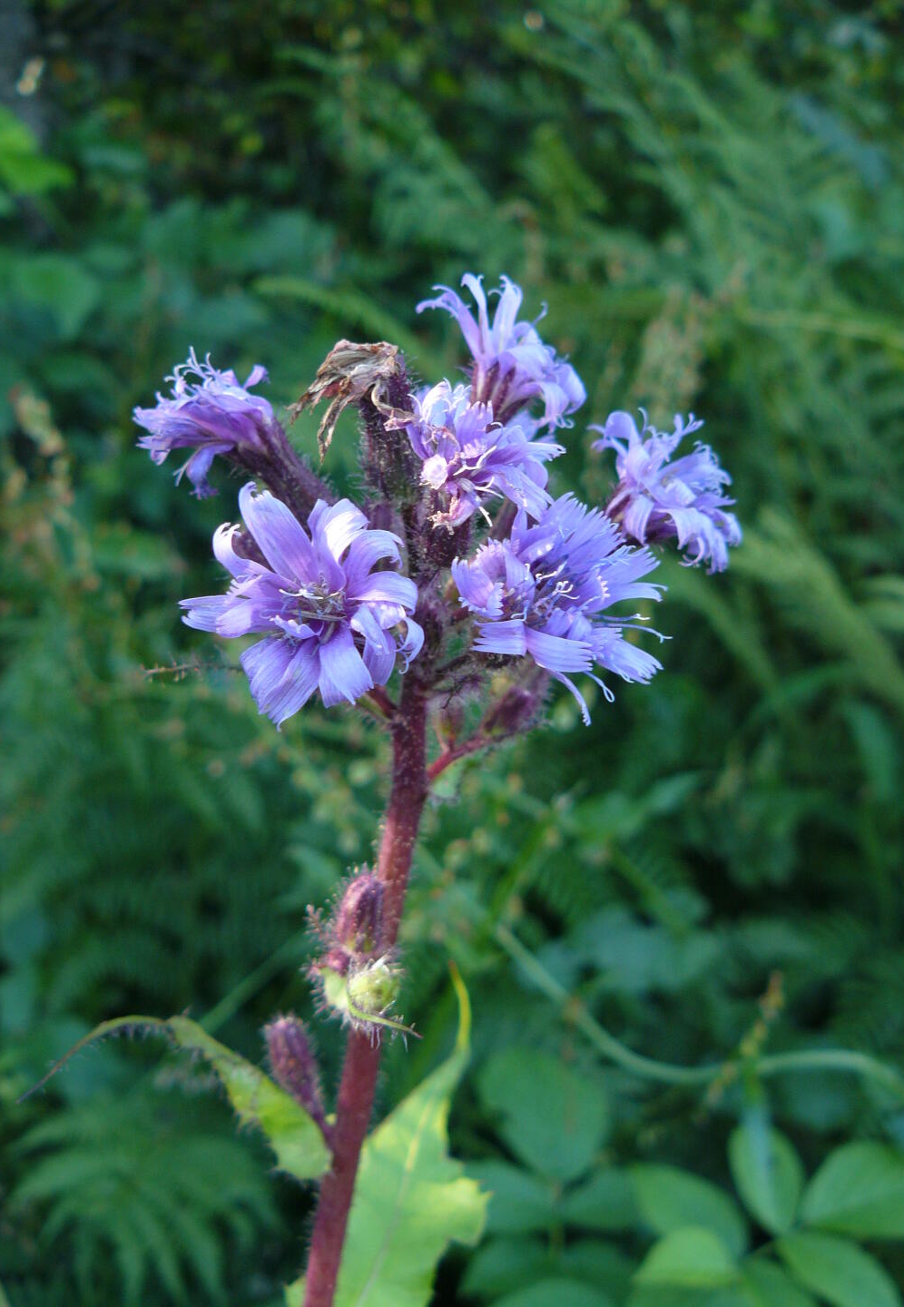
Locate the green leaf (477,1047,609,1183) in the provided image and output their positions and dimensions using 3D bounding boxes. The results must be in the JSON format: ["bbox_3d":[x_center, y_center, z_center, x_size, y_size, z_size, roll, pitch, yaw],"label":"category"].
[{"bbox_3d":[0.037,0.186,0.550,0.053,0.012,0.068,-3,35,-4],"label":"green leaf"}]

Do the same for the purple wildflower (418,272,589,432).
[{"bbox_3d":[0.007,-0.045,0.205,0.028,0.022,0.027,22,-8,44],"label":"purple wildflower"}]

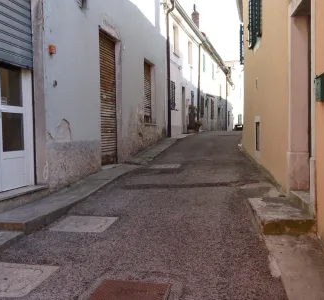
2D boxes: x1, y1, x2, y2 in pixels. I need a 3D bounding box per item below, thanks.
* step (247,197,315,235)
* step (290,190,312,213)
[{"bbox_3d":[1.354,0.764,4.746,0.546,0.180,1.308,-1,2,6],"label":"step"},{"bbox_3d":[1.758,0.618,4.758,0.278,0.118,0.999,-1,2,6],"label":"step"}]

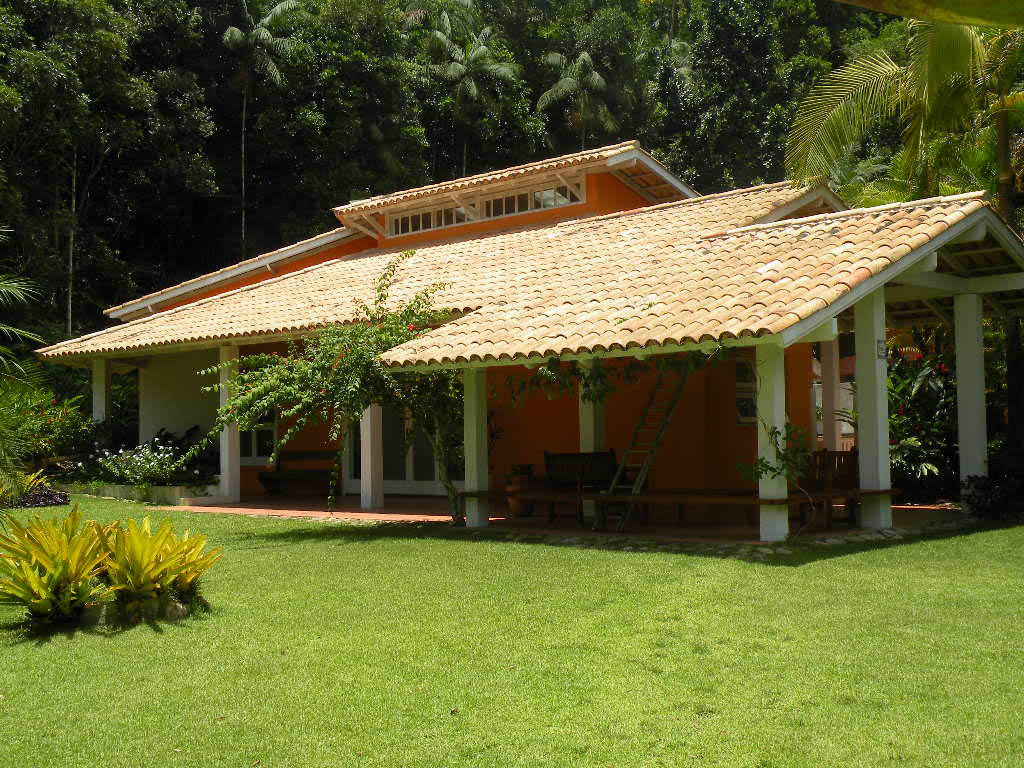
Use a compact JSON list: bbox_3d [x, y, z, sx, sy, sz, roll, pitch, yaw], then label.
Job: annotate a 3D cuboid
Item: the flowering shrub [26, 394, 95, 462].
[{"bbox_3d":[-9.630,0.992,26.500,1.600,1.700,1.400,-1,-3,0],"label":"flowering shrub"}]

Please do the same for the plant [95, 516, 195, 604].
[{"bbox_3d":[-2.655,1.279,9.000,0.710,0.620,0.650,-1,-3,0],"label":"plant"}]

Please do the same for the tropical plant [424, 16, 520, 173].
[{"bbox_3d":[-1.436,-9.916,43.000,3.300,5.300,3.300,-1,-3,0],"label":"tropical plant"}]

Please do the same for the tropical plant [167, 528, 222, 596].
[{"bbox_3d":[-2.373,1.322,9.200,0.470,0.500,0.450,-1,-3,0],"label":"tropical plant"}]

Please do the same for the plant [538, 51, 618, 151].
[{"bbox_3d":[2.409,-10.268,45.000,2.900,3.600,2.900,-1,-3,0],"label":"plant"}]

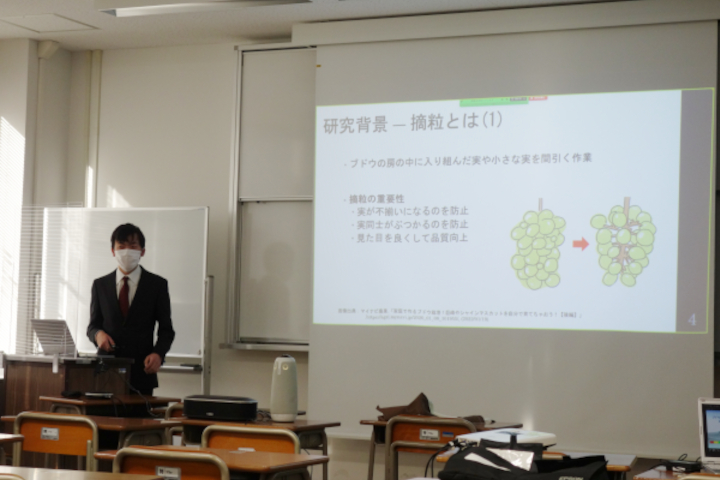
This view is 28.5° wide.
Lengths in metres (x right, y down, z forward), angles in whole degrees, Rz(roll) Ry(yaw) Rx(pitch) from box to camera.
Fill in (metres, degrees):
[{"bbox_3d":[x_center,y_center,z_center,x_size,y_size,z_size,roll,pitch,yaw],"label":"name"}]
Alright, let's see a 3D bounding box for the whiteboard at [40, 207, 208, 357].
[{"bbox_3d":[-1.460,0.247,8.675,1.200,0.905,0.035,0,-3,25],"label":"whiteboard"}]

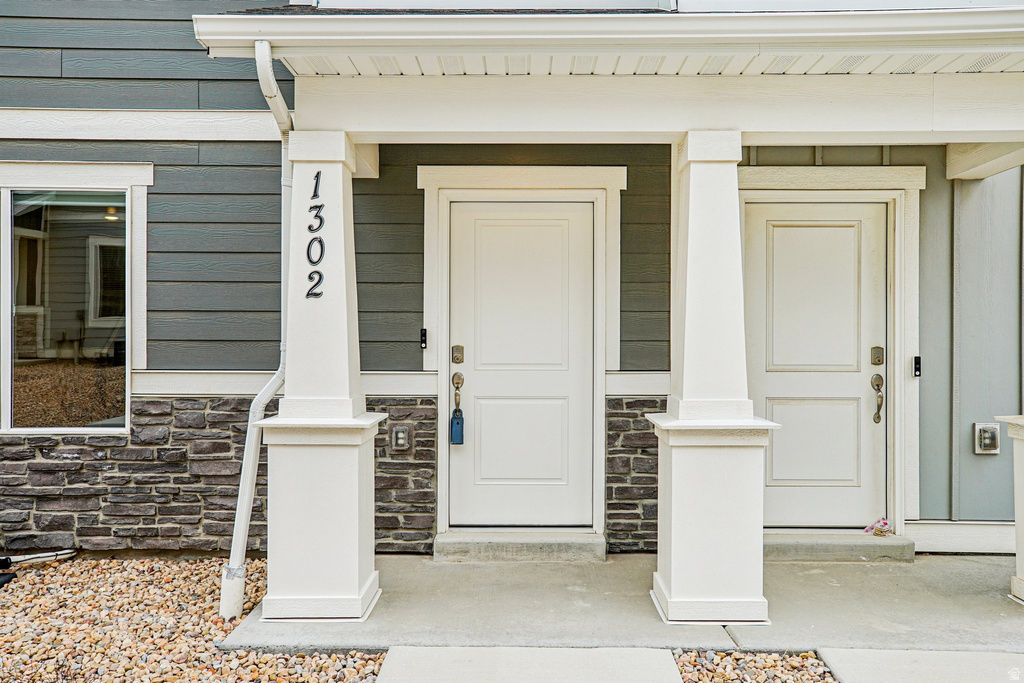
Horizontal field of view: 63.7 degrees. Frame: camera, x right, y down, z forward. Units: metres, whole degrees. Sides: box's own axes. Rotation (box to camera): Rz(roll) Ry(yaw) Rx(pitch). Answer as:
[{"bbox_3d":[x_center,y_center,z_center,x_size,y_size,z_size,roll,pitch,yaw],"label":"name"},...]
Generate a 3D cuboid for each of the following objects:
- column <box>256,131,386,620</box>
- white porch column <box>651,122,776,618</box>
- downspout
[{"bbox_3d":[-0.938,0.150,4.127,0.552,2.336,0.550,0,0,1],"label":"column"},{"bbox_3d":[0.979,0.153,4.105,0.552,2.336,0.550,0,0,1],"label":"white porch column"},{"bbox_3d":[-1.267,0.022,3.885,0.375,2.700,0.600,0,0,1],"label":"downspout"}]

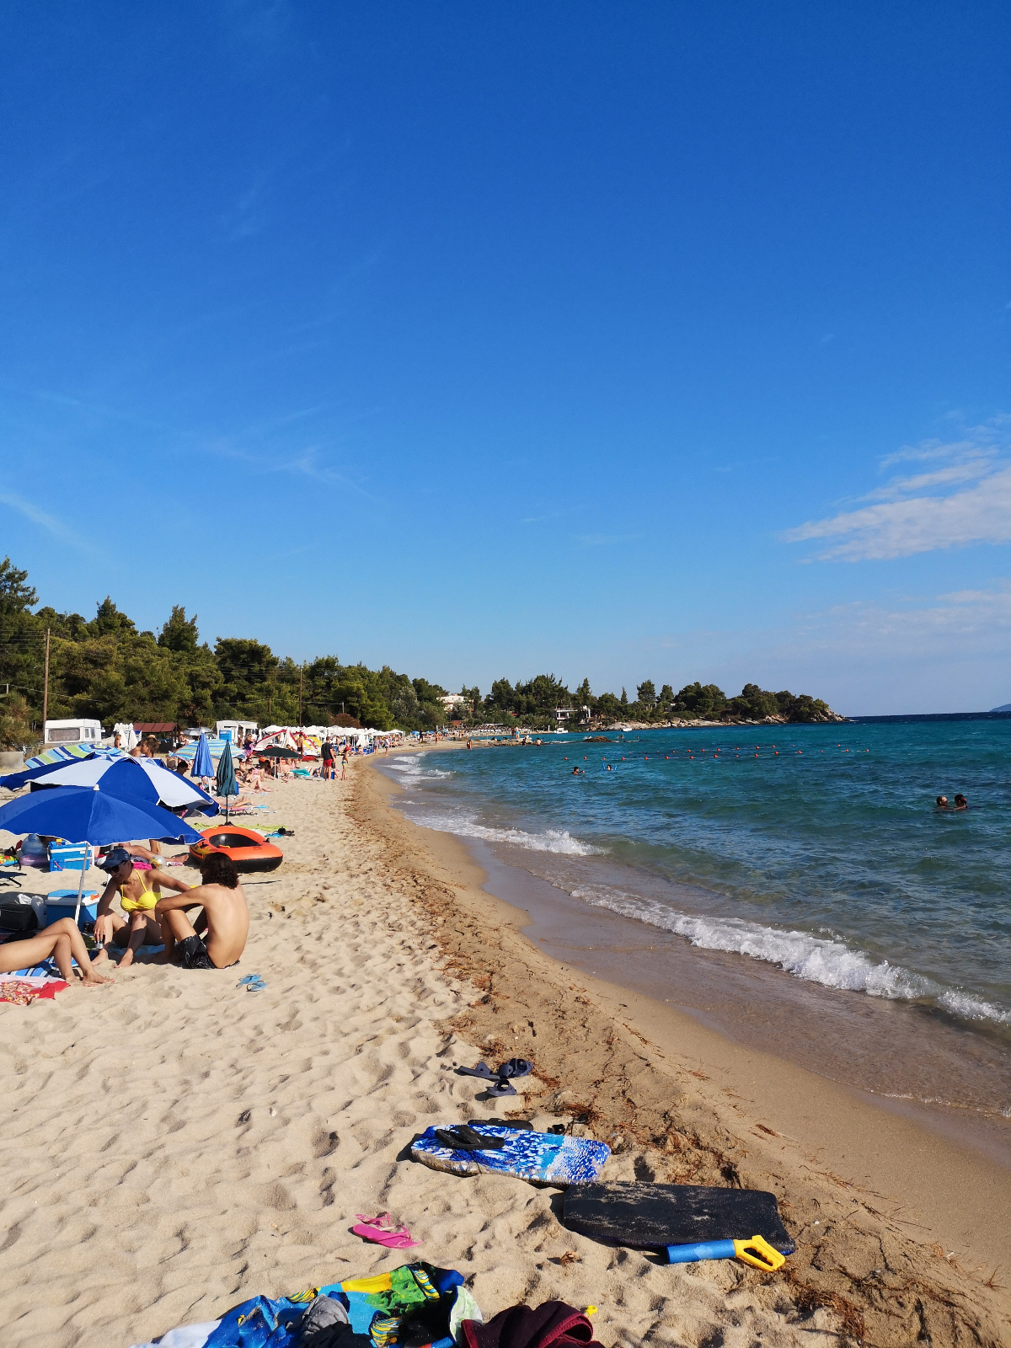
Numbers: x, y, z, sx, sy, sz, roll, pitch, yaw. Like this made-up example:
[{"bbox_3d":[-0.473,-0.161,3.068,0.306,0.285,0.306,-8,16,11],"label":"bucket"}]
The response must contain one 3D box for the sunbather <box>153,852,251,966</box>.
[{"bbox_3d":[-2.219,1.694,7.646,0.680,0.820,0.450,-4,-3,29],"label":"sunbather"}]

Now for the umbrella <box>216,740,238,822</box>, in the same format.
[{"bbox_3d":[-5.462,2.111,20.633,0.460,1.680,0.460,-2,-3,0],"label":"umbrella"}]

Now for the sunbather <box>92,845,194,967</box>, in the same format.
[{"bbox_3d":[-2.742,1.745,7.995,0.640,0.800,0.780,-3,-3,14],"label":"sunbather"}]

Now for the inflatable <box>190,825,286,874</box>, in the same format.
[{"bbox_3d":[-3.525,2.262,13.707,1.000,0.420,1.850,-1,-3,-19],"label":"inflatable"}]

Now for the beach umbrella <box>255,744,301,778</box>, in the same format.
[{"bbox_3d":[-9.551,3.690,43.768,1.830,1.410,1.830,-2,-3,0],"label":"beach umbrella"}]

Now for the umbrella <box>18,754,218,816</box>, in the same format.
[{"bbox_3d":[-3.873,1.564,10.361,2.100,1.530,2.100,8,-3,1],"label":"umbrella"}]

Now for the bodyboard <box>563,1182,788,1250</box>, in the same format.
[{"bbox_3d":[0.573,1.838,3.568,0.770,0.065,0.410,-3,-3,11],"label":"bodyboard"}]

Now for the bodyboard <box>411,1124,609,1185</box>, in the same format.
[{"bbox_3d":[0.024,1.886,4.132,0.820,0.065,0.410,-3,-3,22],"label":"bodyboard"}]

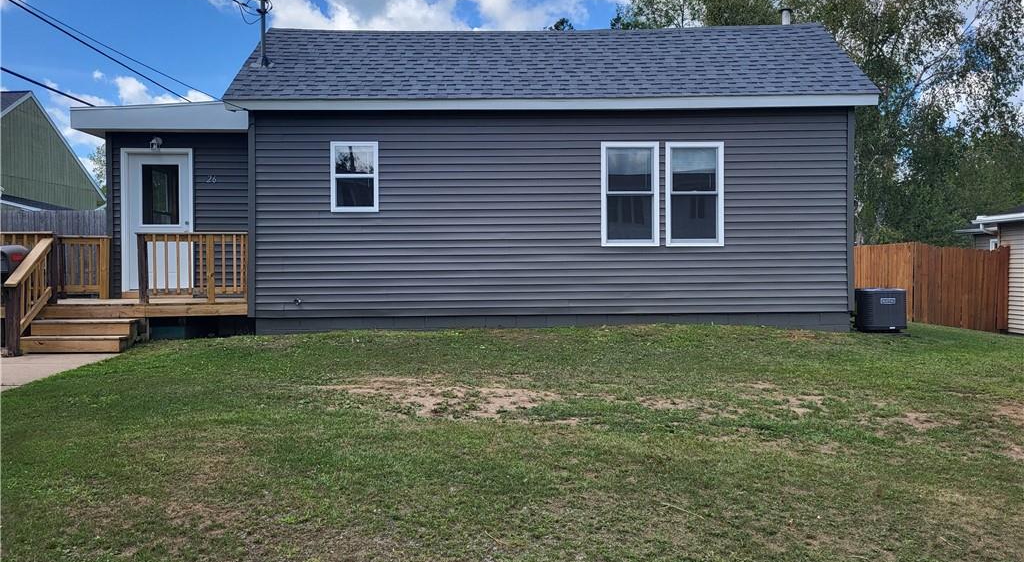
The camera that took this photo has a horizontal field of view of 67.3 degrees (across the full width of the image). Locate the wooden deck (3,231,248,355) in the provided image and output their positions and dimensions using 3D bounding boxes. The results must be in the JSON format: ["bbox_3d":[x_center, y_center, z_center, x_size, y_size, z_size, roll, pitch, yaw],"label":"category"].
[{"bbox_3d":[-5.130,0.120,10.380,3.380,1.530,1.780,0,1,-1],"label":"wooden deck"}]

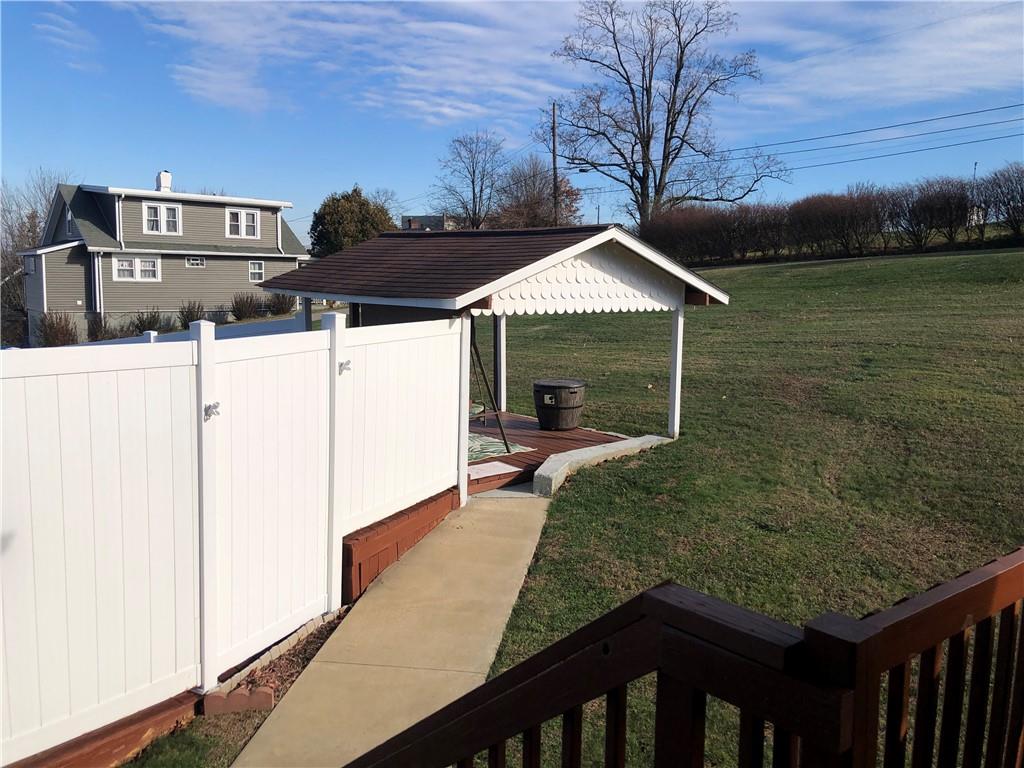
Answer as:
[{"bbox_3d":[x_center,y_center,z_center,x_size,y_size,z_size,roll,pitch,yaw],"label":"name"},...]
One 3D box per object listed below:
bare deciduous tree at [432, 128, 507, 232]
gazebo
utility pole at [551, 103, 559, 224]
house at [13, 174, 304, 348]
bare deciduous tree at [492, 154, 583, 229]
[{"bbox_3d":[-3.420,-15.716,69.300,6.200,10.656,6.200,2,8,0],"label":"bare deciduous tree"},{"bbox_3d":[-0.515,-0.639,11.802,4.337,3.051,5.399,-4,10,-38],"label":"gazebo"},{"bbox_3d":[2.569,-10.705,46.360,0.300,9.755,0.300,2,8,0],"label":"utility pole"},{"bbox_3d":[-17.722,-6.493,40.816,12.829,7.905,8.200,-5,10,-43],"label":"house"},{"bbox_3d":[2.233,-14.251,67.433,7.300,8.632,7.300,2,8,0],"label":"bare deciduous tree"}]

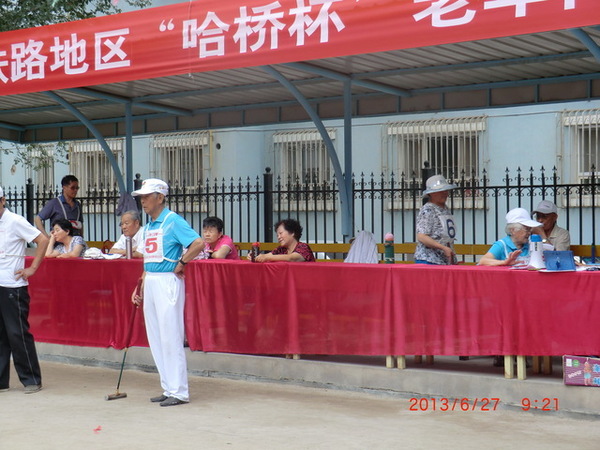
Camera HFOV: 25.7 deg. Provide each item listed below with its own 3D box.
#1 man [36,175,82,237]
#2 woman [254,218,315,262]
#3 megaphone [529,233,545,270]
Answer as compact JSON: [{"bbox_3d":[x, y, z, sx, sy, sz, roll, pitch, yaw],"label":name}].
[{"bbox_3d":[-2.682,0.272,14.750,0.560,1.680,0.380,-1,0,-36],"label":"man"},{"bbox_3d":[-0.136,0.524,11.600,0.750,1.170,0.520,-1,0,-42],"label":"woman"},{"bbox_3d":[1.720,0.192,9.520,0.150,0.250,0.140,-1,0,-30],"label":"megaphone"}]

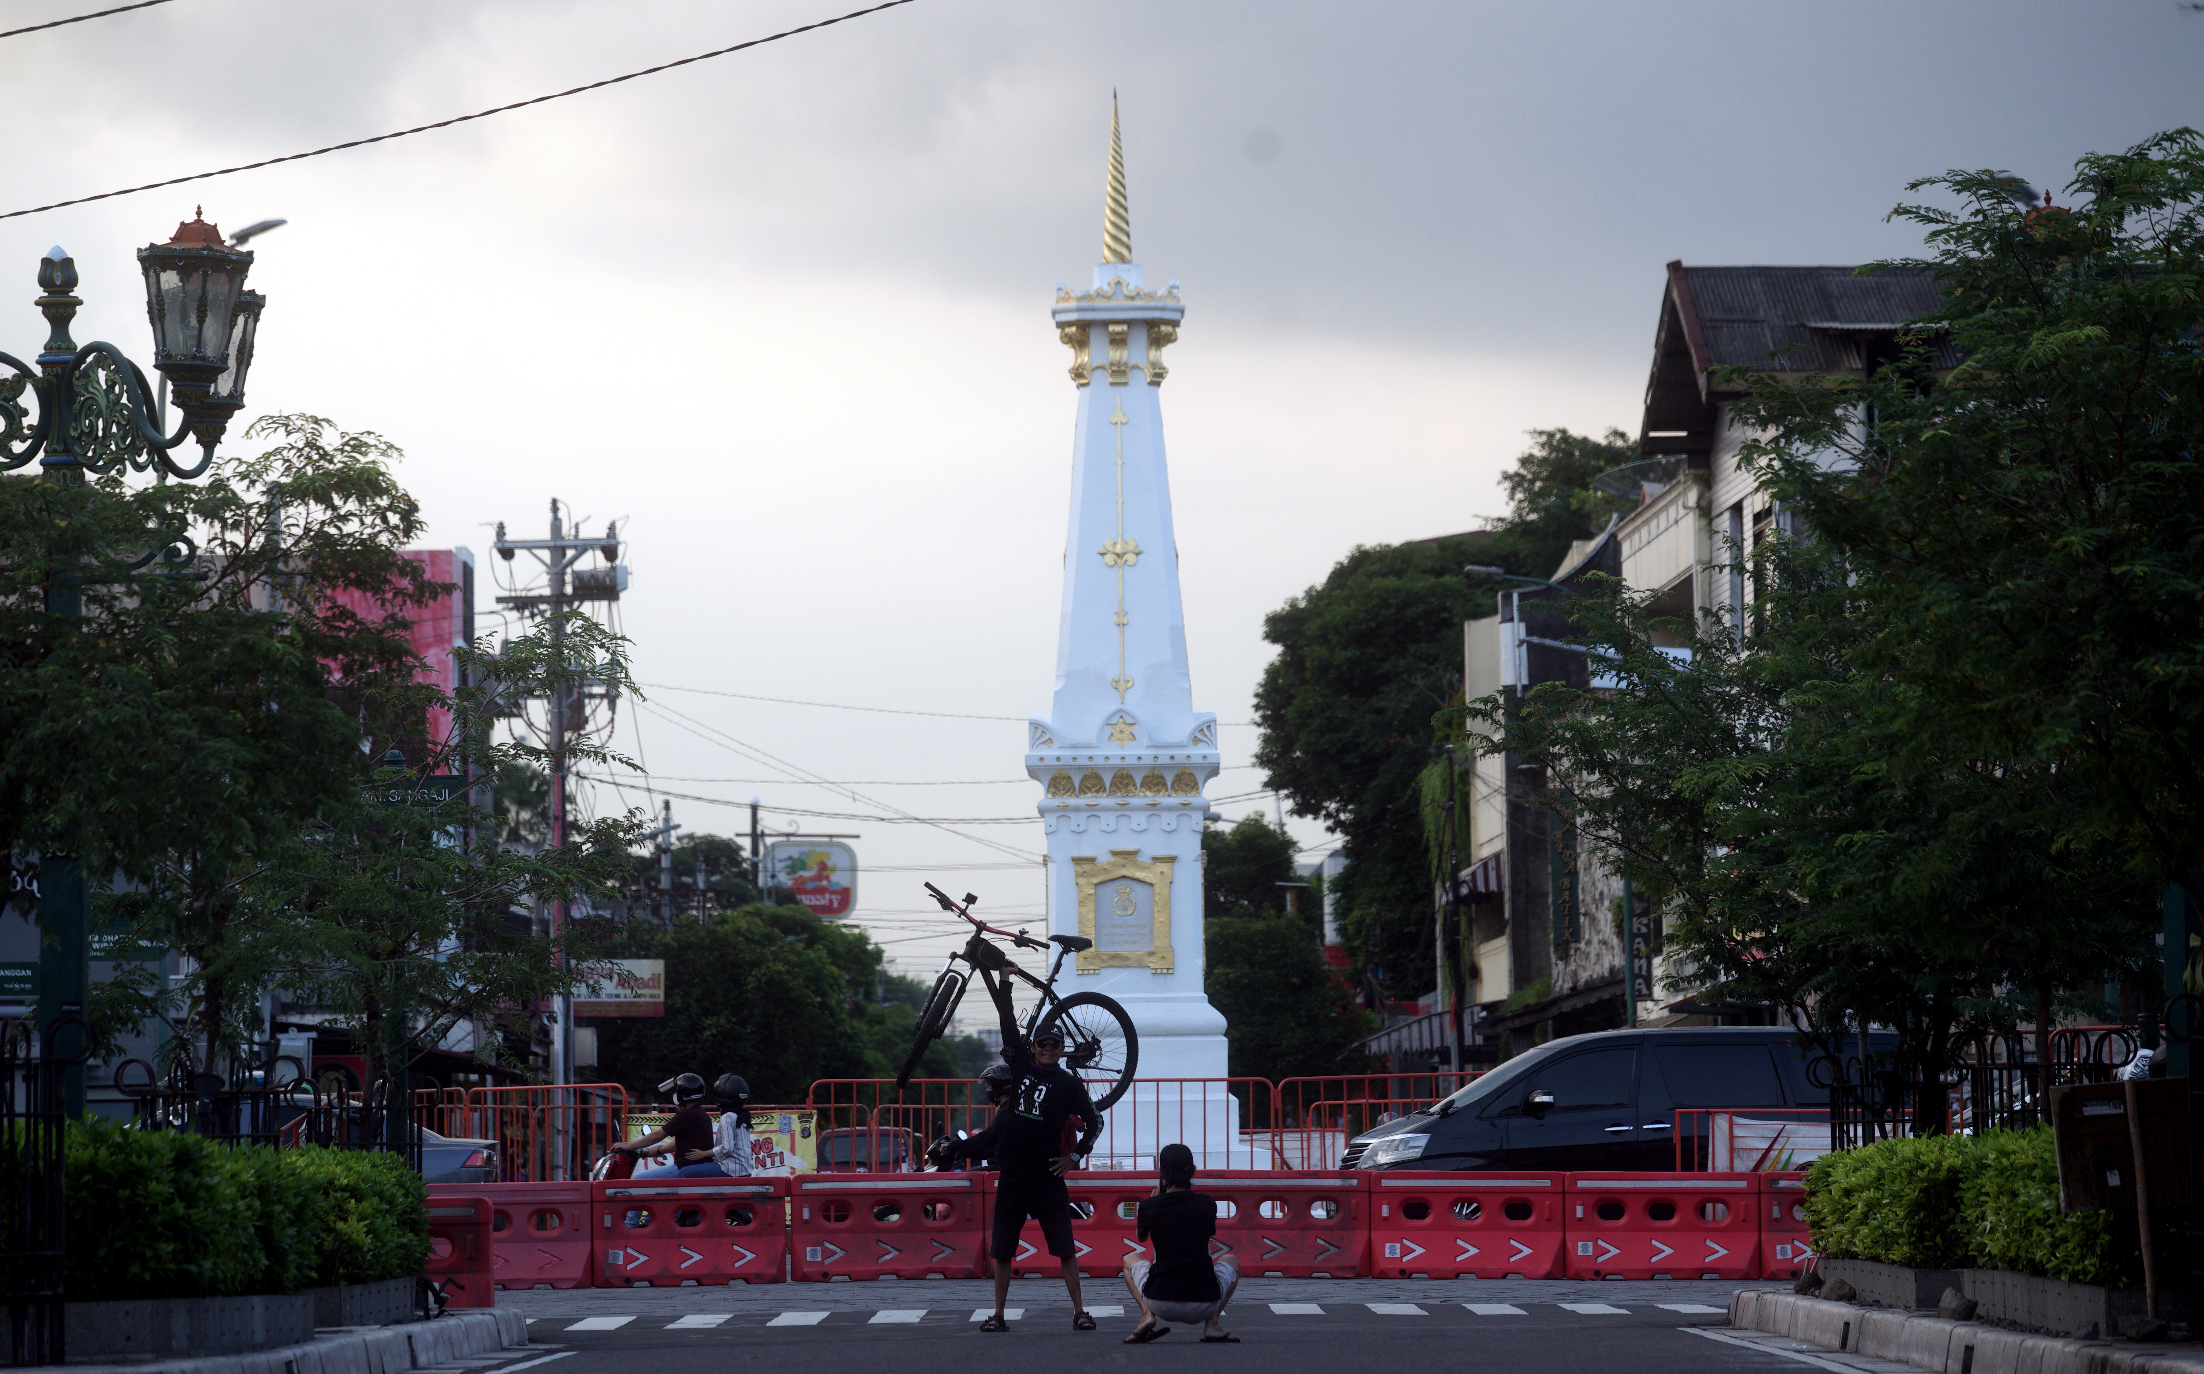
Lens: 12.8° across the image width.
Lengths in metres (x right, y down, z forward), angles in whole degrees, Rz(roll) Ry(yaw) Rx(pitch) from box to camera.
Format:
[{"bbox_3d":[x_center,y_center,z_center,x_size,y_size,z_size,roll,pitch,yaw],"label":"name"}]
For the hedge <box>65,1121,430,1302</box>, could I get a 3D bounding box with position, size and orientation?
[{"bbox_3d":[-4.049,2.515,47.338,1.000,0.850,6.700,-1,-2,4],"label":"hedge"}]

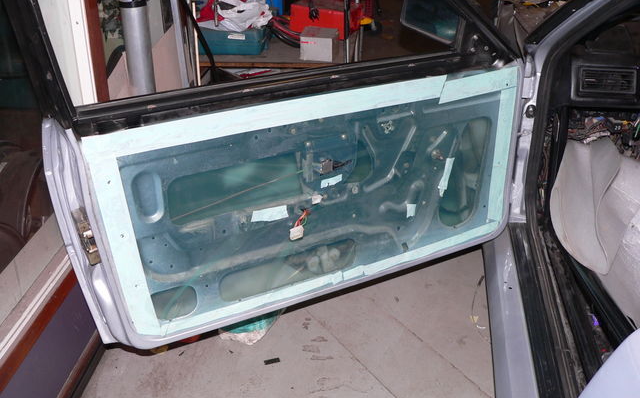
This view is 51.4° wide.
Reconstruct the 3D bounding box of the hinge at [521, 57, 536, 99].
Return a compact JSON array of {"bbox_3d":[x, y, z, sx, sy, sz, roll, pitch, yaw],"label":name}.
[{"bbox_3d":[0.608,-0.351,1.940,0.037,0.113,0.045,1,21,12],"label":"hinge"}]

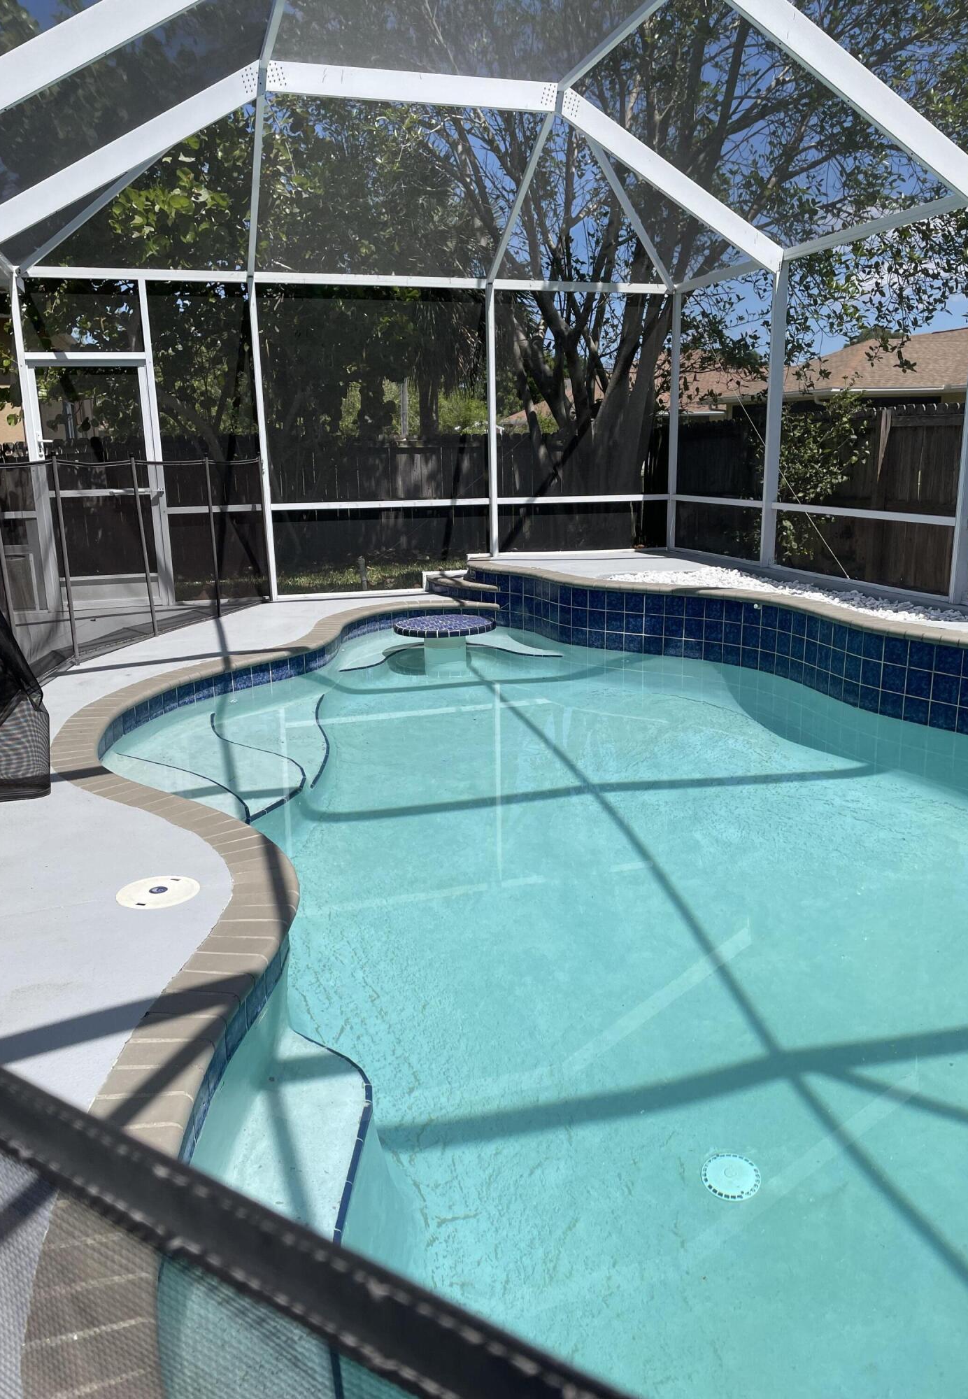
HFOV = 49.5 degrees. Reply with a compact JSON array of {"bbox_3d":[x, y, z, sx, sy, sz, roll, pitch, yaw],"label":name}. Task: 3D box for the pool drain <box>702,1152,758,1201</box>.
[{"bbox_3d":[0.845,1.630,3.586,0.202,0.025,0.206,2,14,14],"label":"pool drain"}]

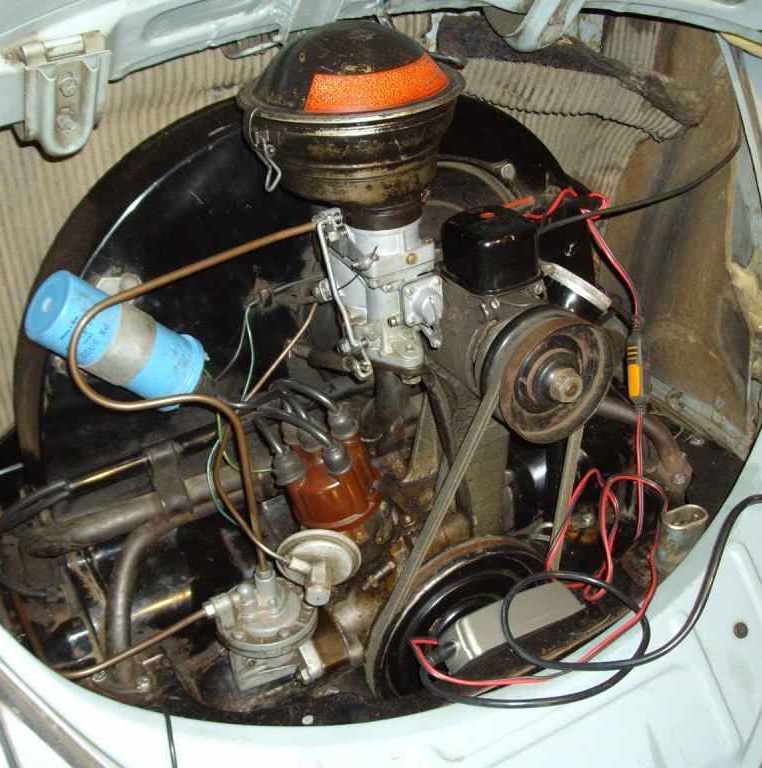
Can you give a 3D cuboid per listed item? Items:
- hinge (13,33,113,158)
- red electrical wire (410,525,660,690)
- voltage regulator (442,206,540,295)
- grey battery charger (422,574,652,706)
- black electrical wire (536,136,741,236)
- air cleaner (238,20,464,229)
[{"bbox_3d":[-0.224,-0.203,0.750,0.062,0.115,0.035,-21,78,-23],"label":"hinge"},{"bbox_3d":[0.155,0.185,0.924,0.250,0.060,0.120,-28,39,-31],"label":"red electrical wire"},{"bbox_3d":[0.090,-0.110,0.869,0.063,0.050,0.066,-20,36,-21],"label":"voltage regulator"},{"bbox_3d":[0.136,0.220,0.885,0.185,0.045,0.120,-25,38,-27],"label":"grey battery charger"},{"bbox_3d":[0.241,-0.171,0.965,0.255,0.045,0.045,-26,38,-29],"label":"black electrical wire"},{"bbox_3d":[-0.017,-0.176,0.727,0.152,0.137,0.152,-4,33,2],"label":"air cleaner"}]

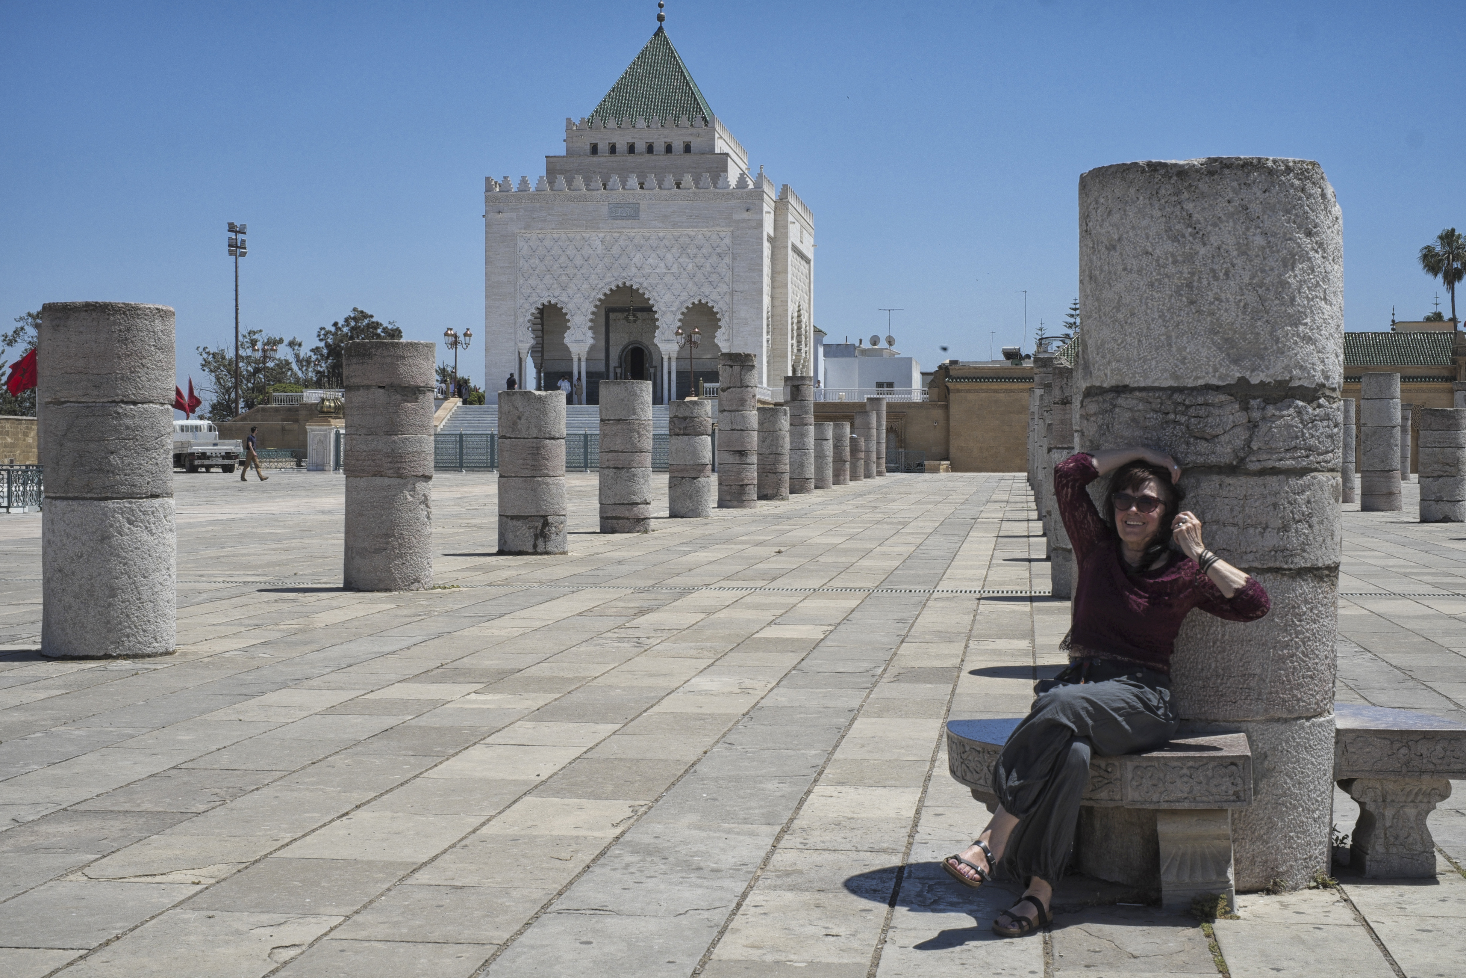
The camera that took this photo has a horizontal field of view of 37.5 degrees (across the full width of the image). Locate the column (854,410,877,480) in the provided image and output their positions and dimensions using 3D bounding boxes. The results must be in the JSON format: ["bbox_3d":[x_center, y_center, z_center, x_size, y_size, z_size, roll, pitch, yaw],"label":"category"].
[{"bbox_3d":[4.709,-1.561,76.549,0.742,2.353,0.742,0,1,4],"label":"column"}]

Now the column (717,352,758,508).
[{"bbox_3d":[0.093,-1.130,42.099,0.768,3.002,0.768,0,1,0],"label":"column"}]

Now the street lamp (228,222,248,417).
[{"bbox_3d":[-26.423,-7.729,115.139,1.100,12.997,0.800,0,1,-9],"label":"street lamp"}]

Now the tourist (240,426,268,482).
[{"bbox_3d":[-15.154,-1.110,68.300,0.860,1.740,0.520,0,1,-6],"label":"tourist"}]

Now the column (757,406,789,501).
[{"bbox_3d":[0.869,-0.773,47.758,0.761,2.040,0.761,0,1,1],"label":"column"}]

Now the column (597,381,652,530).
[{"bbox_3d":[-1.532,-0.457,30.792,0.751,2.152,0.751,0,1,8],"label":"column"}]

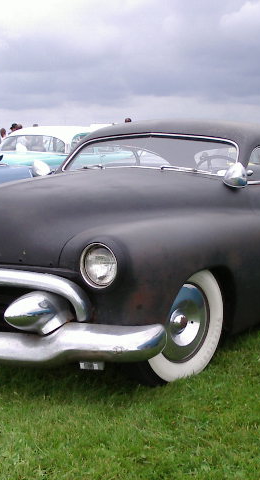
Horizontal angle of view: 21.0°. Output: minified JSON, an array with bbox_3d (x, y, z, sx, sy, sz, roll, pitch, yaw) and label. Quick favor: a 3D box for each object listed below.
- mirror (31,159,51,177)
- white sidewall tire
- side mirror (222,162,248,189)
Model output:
[{"bbox_3d":[-0.624,-0.509,4.930,0.155,0.150,0.160,5,10,32],"label":"mirror"},{"bbox_3d":[0.218,0.407,3.637,0.670,0.670,0.190,-8,11,-44],"label":"white sidewall tire"},{"bbox_3d":[0.626,-0.383,4.170,0.155,0.155,0.160,5,10,32],"label":"side mirror"}]

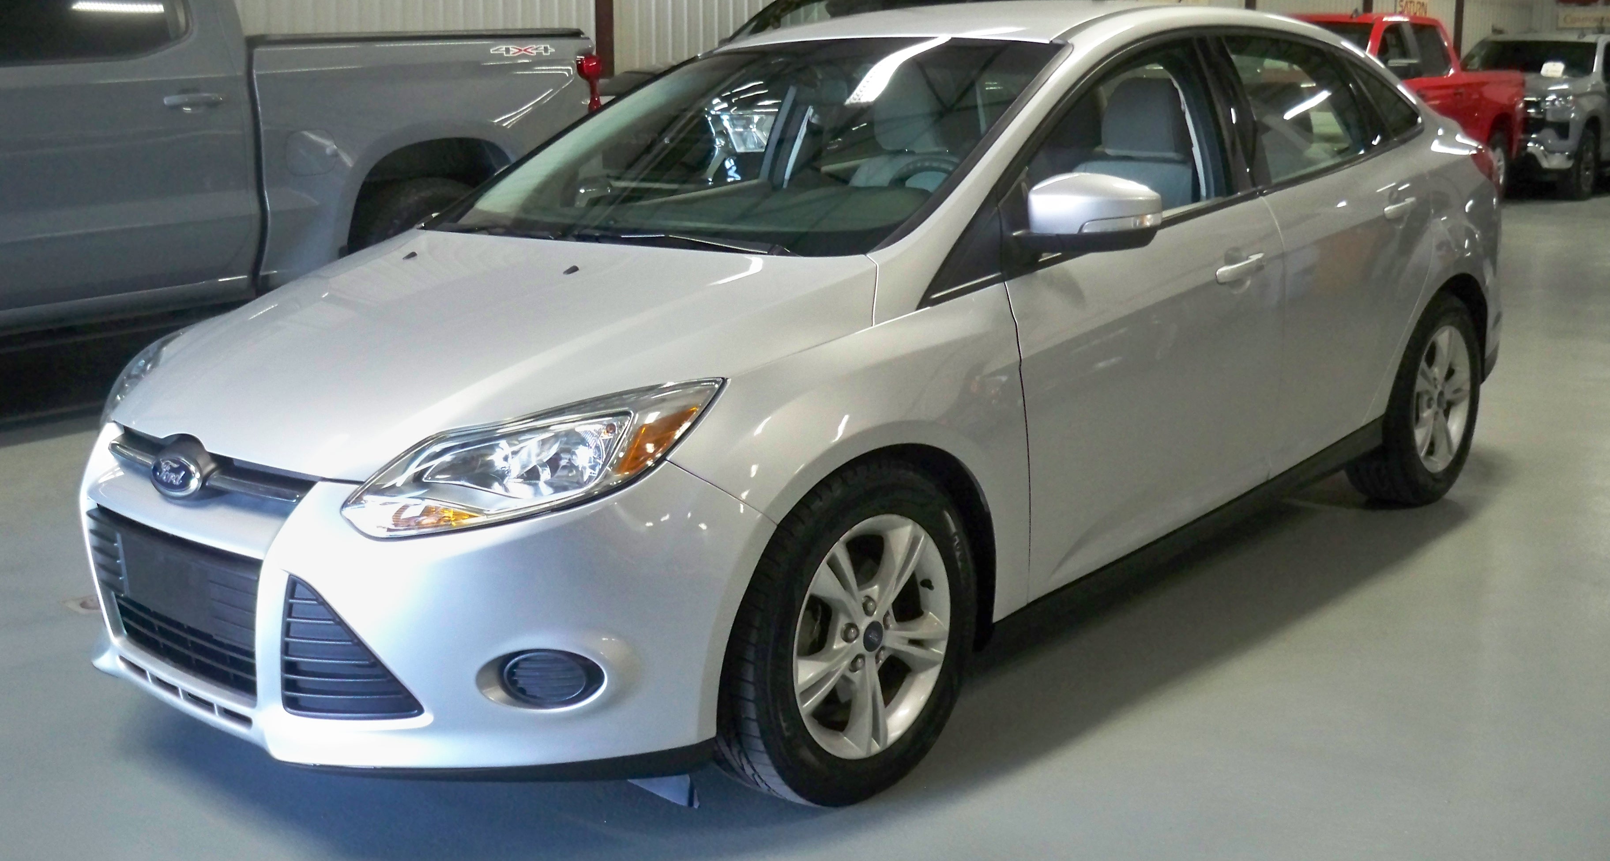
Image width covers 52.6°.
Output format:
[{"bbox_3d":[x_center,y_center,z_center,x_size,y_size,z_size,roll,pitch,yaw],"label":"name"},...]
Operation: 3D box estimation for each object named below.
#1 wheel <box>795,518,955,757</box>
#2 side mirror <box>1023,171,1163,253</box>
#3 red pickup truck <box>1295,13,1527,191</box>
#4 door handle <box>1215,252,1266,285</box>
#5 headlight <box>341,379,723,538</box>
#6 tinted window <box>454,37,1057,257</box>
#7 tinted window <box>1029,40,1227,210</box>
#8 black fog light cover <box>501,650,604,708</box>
[{"bbox_3d":[0.070,0.352,2.911,0.170,0.435,0.435,11,17,41],"label":"wheel"},{"bbox_3d":[0.539,-0.414,3.081,0.210,0.150,0.185,11,17,41],"label":"side mirror"},{"bbox_3d":[5.530,-3.273,16.856,2.060,1.920,5.880,9,15,39],"label":"red pickup truck"},{"bbox_3d":[0.975,-0.369,3.633,0.050,0.042,0.190,11,17,41],"label":"door handle"},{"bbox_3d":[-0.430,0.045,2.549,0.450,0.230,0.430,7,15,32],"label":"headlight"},{"bbox_3d":[-0.188,-0.648,3.602,1.340,0.150,1.000,11,41,41],"label":"tinted window"},{"bbox_3d":[0.666,-0.637,3.484,0.100,0.440,0.960,-16,-2,44],"label":"tinted window"},{"bbox_3d":[-0.397,0.389,2.559,0.150,0.092,0.075,4,14,22],"label":"black fog light cover"}]

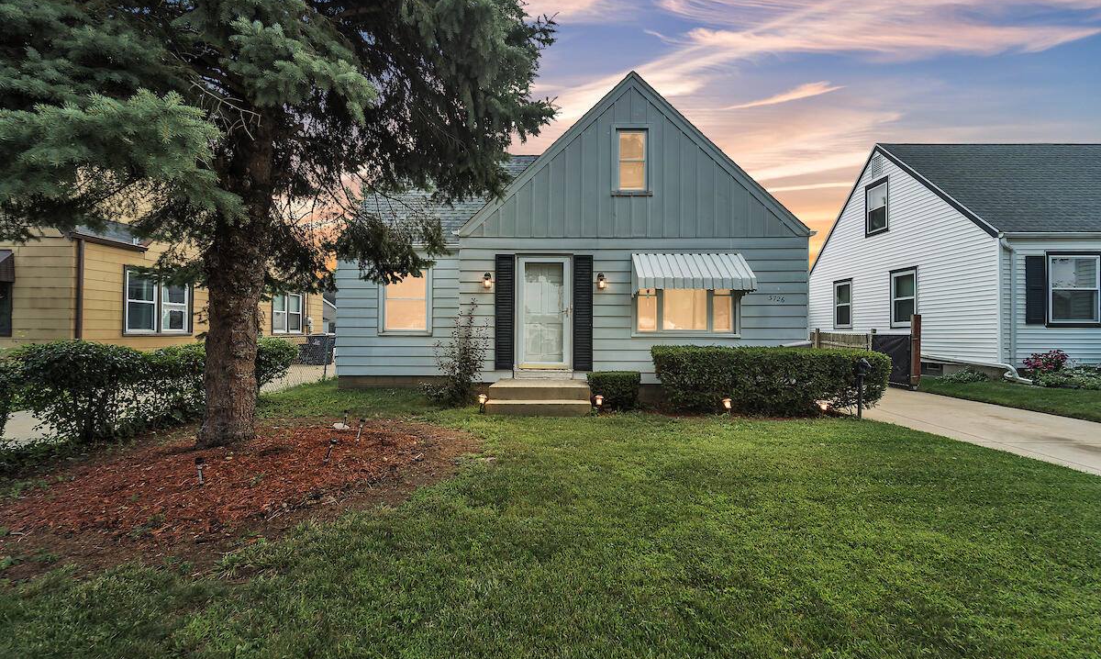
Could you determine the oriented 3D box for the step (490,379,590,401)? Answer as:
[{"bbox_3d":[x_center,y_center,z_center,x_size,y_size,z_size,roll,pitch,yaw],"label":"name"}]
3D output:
[{"bbox_3d":[-0.140,1.010,7.220,1.540,0.210,1.130,0,-1,0],"label":"step"}]

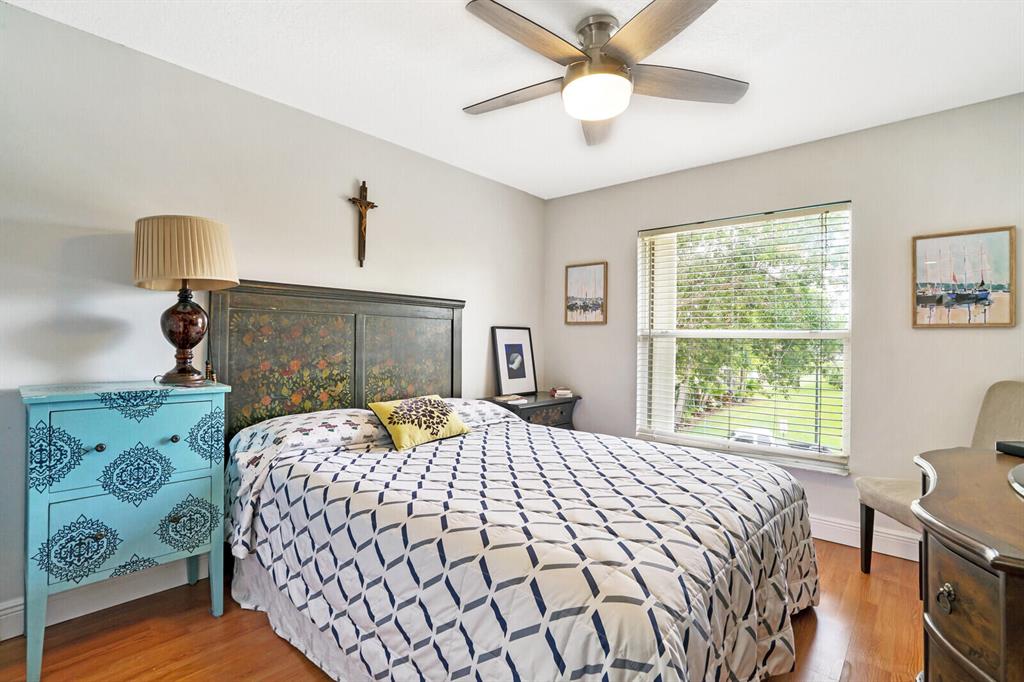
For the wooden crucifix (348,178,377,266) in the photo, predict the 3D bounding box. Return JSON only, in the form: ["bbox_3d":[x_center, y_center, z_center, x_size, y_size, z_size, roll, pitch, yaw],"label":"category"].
[{"bbox_3d":[-0.911,-0.715,2.779,0.045,0.515,0.195,0,0,44],"label":"wooden crucifix"}]

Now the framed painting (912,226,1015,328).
[{"bbox_3d":[2.354,-0.319,2.372,0.390,0.500,0.030,0,0,39],"label":"framed painting"}]

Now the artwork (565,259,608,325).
[{"bbox_3d":[0.619,-0.392,3.766,0.390,0.500,0.030,0,0,39],"label":"artwork"}]

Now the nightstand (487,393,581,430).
[{"bbox_3d":[0.128,0.817,3.544,0.480,0.730,0.718,0,0,44],"label":"nightstand"}]

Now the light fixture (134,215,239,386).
[{"bbox_3d":[-1.413,-0.159,1.980,0.374,0.700,0.374,0,0,44],"label":"light fixture"}]

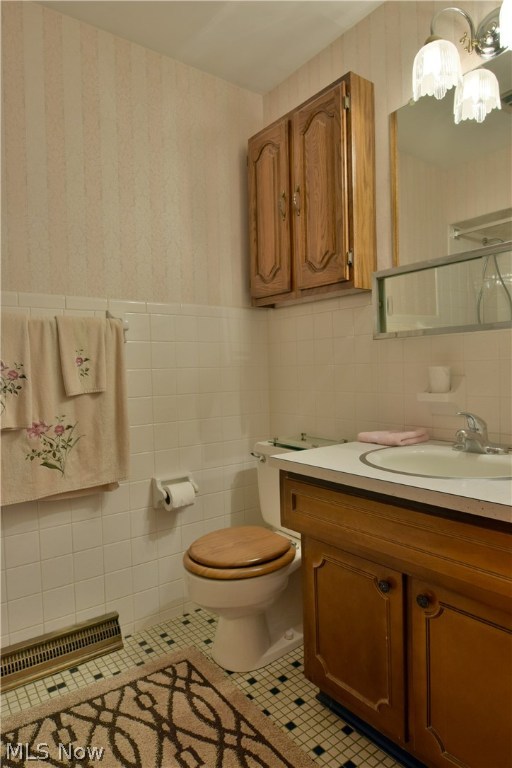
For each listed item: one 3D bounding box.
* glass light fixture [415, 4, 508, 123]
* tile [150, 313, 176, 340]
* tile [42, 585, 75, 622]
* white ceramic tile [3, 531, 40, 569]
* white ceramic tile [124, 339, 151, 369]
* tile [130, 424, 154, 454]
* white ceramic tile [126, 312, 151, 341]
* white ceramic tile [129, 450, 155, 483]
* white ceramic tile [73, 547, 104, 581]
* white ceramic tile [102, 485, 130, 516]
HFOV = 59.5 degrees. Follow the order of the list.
[{"bbox_3d":[0.625,-0.969,1.230,0.200,0.230,0.370,-3,2,-38],"label":"glass light fixture"},{"bbox_3d":[-0.381,-0.226,1.830,0.108,0.108,0.010,-3,3,-38],"label":"tile"},{"bbox_3d":[-0.703,0.777,1.597,0.108,0.108,0.010,-3,3,-38],"label":"tile"},{"bbox_3d":[-0.806,0.570,1.548,0.108,0.109,0.010,-3,2,-36],"label":"white ceramic tile"},{"bbox_3d":[-0.467,-0.111,1.778,0.108,0.108,0.010,-3,1,-36],"label":"white ceramic tile"},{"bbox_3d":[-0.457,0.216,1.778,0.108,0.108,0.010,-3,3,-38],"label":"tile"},{"bbox_3d":[-0.468,-0.221,1.763,0.108,0.108,0.010,-3,3,-38],"label":"white ceramic tile"},{"bbox_3d":[-0.454,0.330,1.786,0.108,0.108,0.010,-3,1,-36],"label":"white ceramic tile"},{"bbox_3d":[-0.620,0.669,1.666,0.108,0.108,0.010,-3,1,-36],"label":"white ceramic tile"},{"bbox_3d":[-0.538,0.445,1.725,0.108,0.108,0.010,-3,1,-36],"label":"white ceramic tile"}]

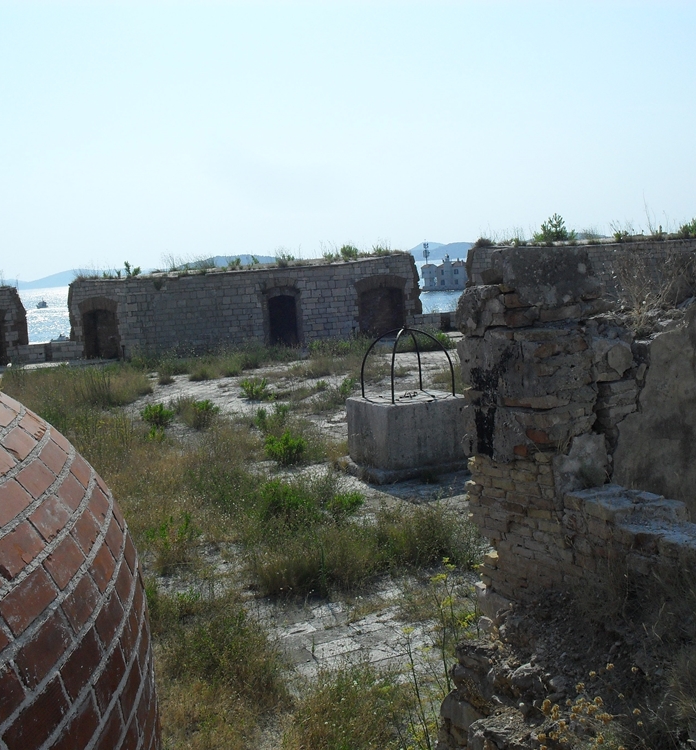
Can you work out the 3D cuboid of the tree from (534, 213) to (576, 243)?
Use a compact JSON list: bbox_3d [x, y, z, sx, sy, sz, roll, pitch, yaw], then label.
[{"bbox_3d":[7.863,-5.616,38.500,1.600,1.100,1.400,-3,6,12],"label":"tree"}]

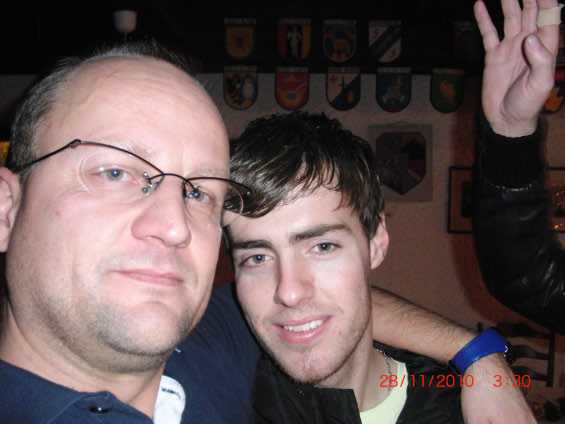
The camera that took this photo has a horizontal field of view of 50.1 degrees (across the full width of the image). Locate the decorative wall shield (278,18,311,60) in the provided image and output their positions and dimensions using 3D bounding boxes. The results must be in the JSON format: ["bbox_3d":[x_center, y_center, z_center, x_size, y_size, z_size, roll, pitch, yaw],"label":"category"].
[{"bbox_3d":[0.069,-0.948,3.330,0.188,0.242,0.020,0,2,0],"label":"decorative wall shield"}]

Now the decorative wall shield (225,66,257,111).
[{"bbox_3d":[-0.226,-0.676,3.300,0.188,0.242,0.020,0,2,0],"label":"decorative wall shield"}]

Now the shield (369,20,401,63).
[{"bbox_3d":[0.570,-0.938,3.330,0.188,0.242,0.020,0,2,0],"label":"shield"}]

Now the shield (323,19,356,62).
[{"bbox_3d":[0.320,-0.940,3.330,0.188,0.242,0.020,0,2,0],"label":"shield"}]

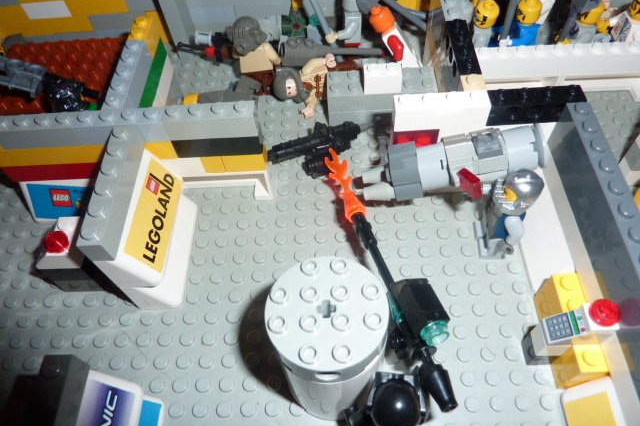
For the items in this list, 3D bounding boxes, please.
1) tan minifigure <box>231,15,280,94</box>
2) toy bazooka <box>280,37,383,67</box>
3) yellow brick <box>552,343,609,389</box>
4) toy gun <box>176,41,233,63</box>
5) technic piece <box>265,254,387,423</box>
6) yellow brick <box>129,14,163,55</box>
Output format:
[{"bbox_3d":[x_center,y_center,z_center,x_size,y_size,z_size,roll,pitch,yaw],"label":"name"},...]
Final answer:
[{"bbox_3d":[-0.031,-0.074,0.220,0.022,0.040,0.015,5,57,8],"label":"tan minifigure"},{"bbox_3d":[0.006,-0.080,0.229,0.054,0.015,0.014,1,56,6],"label":"toy bazooka"},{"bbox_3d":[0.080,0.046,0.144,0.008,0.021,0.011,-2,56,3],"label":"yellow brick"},{"bbox_3d":[-0.062,-0.088,0.249,0.033,0.010,0.008,14,59,13],"label":"toy gun"},{"bbox_3d":[0.003,0.038,0.136,0.033,0.048,0.033,-2,56,3],"label":"technic piece"},{"bbox_3d":[-0.074,-0.075,0.195,0.008,0.011,0.016,-2,56,3],"label":"yellow brick"}]

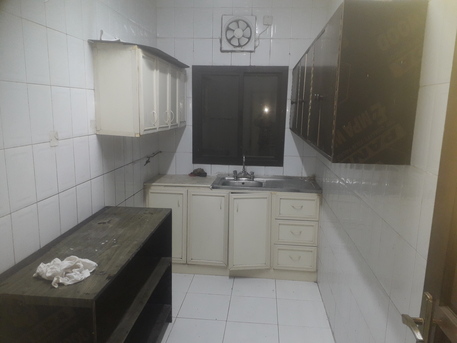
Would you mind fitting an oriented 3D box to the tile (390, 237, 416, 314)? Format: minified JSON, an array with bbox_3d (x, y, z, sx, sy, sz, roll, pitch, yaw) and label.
[{"bbox_3d":[0.714,0.426,1.454,0.012,0.303,0.200,2,10,5],"label":"tile"}]

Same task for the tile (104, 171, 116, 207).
[{"bbox_3d":[-0.918,0.155,2.764,0.015,0.300,0.200,2,10,5],"label":"tile"}]

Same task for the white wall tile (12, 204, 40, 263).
[{"bbox_3d":[-1.011,0.325,1.780,0.010,0.300,0.198,2,10,6],"label":"white wall tile"}]

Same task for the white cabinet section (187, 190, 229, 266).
[{"bbox_3d":[-0.178,0.524,3.723,0.400,0.757,0.450,2,10,5],"label":"white cabinet section"}]

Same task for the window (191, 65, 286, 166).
[{"bbox_3d":[0.113,-0.588,3.847,1.005,1.058,0.080,2,10,5],"label":"window"}]

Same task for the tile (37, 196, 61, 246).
[{"bbox_3d":[-0.991,0.291,1.970,0.010,0.300,0.198,2,10,6],"label":"tile"}]

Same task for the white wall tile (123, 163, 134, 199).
[{"bbox_3d":[-0.878,0.086,3.152,0.015,0.300,0.200,2,10,5],"label":"white wall tile"}]

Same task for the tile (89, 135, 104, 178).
[{"bbox_3d":[-0.932,-0.107,2.516,0.015,0.300,0.200,2,10,5],"label":"tile"}]

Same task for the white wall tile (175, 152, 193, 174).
[{"bbox_3d":[-0.487,-0.060,3.966,0.200,0.300,0.010,2,10,6],"label":"white wall tile"}]

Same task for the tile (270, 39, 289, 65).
[{"bbox_3d":[0.531,-1.216,3.676,0.200,0.284,0.015,2,10,5],"label":"tile"}]

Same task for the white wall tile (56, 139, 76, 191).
[{"bbox_3d":[-0.972,-0.038,2.127,0.015,0.300,0.200,2,10,5],"label":"white wall tile"}]

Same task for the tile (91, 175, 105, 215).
[{"bbox_3d":[-0.942,0.190,2.573,0.012,0.303,0.200,2,10,5],"label":"tile"}]

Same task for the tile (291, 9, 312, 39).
[{"bbox_3d":[0.737,-1.490,3.582,0.200,0.300,0.010,2,10,6],"label":"tile"}]

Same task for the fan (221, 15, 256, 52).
[{"bbox_3d":[0.113,-1.410,3.659,0.350,0.350,0.090,2,10,5],"label":"fan"}]

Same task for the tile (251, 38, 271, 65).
[{"bbox_3d":[0.333,-1.226,3.707,0.200,0.288,0.012,2,10,5],"label":"tile"}]

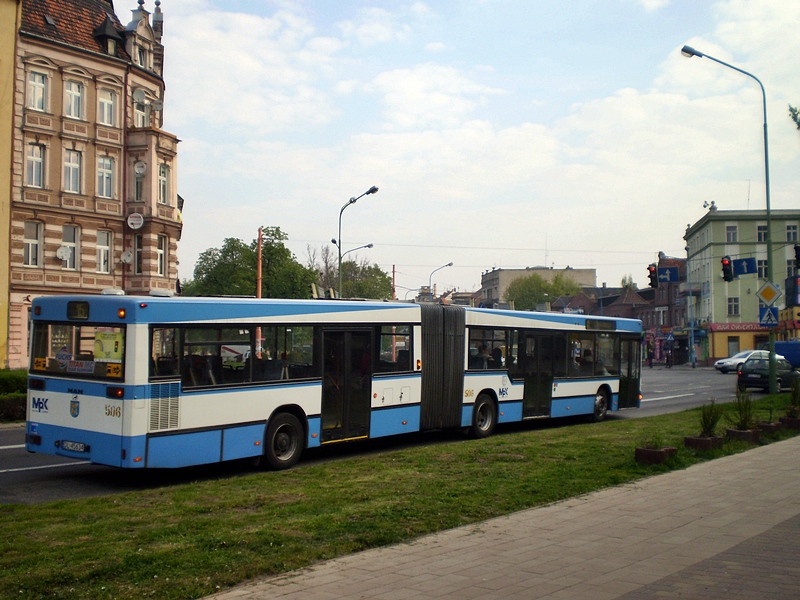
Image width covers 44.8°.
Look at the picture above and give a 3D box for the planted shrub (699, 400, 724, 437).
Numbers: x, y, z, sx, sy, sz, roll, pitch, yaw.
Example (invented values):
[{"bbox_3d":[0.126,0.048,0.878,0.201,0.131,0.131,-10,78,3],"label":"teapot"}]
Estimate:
[{"bbox_3d":[4.814,1.831,15.000,0.400,0.560,0.400,-1,-3,18],"label":"planted shrub"}]

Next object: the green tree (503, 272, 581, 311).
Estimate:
[{"bbox_3d":[16.300,1.750,112.000,9.000,9.900,8.500,0,-2,8],"label":"green tree"}]

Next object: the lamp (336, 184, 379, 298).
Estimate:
[{"bbox_3d":[-1.980,-0.680,47.300,2.500,9.500,0.350,-2,-3,37],"label":"lamp"}]

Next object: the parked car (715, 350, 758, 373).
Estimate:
[{"bbox_3d":[21.800,3.850,60.000,4.400,1.450,1.760,1,-3,-23],"label":"parked car"}]

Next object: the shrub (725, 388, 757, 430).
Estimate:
[{"bbox_3d":[5.594,1.786,15.900,0.490,0.690,0.480,-1,-3,19],"label":"shrub"}]

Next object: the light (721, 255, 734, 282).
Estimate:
[{"bbox_3d":[12.729,-1.204,37.700,0.380,1.020,0.400,-2,-3,36],"label":"light"}]

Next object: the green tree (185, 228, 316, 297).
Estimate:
[{"bbox_3d":[-10.540,0.000,68.000,9.200,9.600,8.500,0,-2,-9],"label":"green tree"}]

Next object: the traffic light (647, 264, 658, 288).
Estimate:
[{"bbox_3d":[10.544,-0.981,40.500,0.380,1.000,0.400,-2,-3,42],"label":"traffic light"}]

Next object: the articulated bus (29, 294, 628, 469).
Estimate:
[{"bbox_3d":[0.588,1.570,21.550,2.520,2.950,17.900,-2,-3,37],"label":"articulated bus"}]

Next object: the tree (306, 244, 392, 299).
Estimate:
[{"bbox_3d":[-4.270,0.360,82.000,7.300,10.100,7.000,0,-2,0],"label":"tree"}]

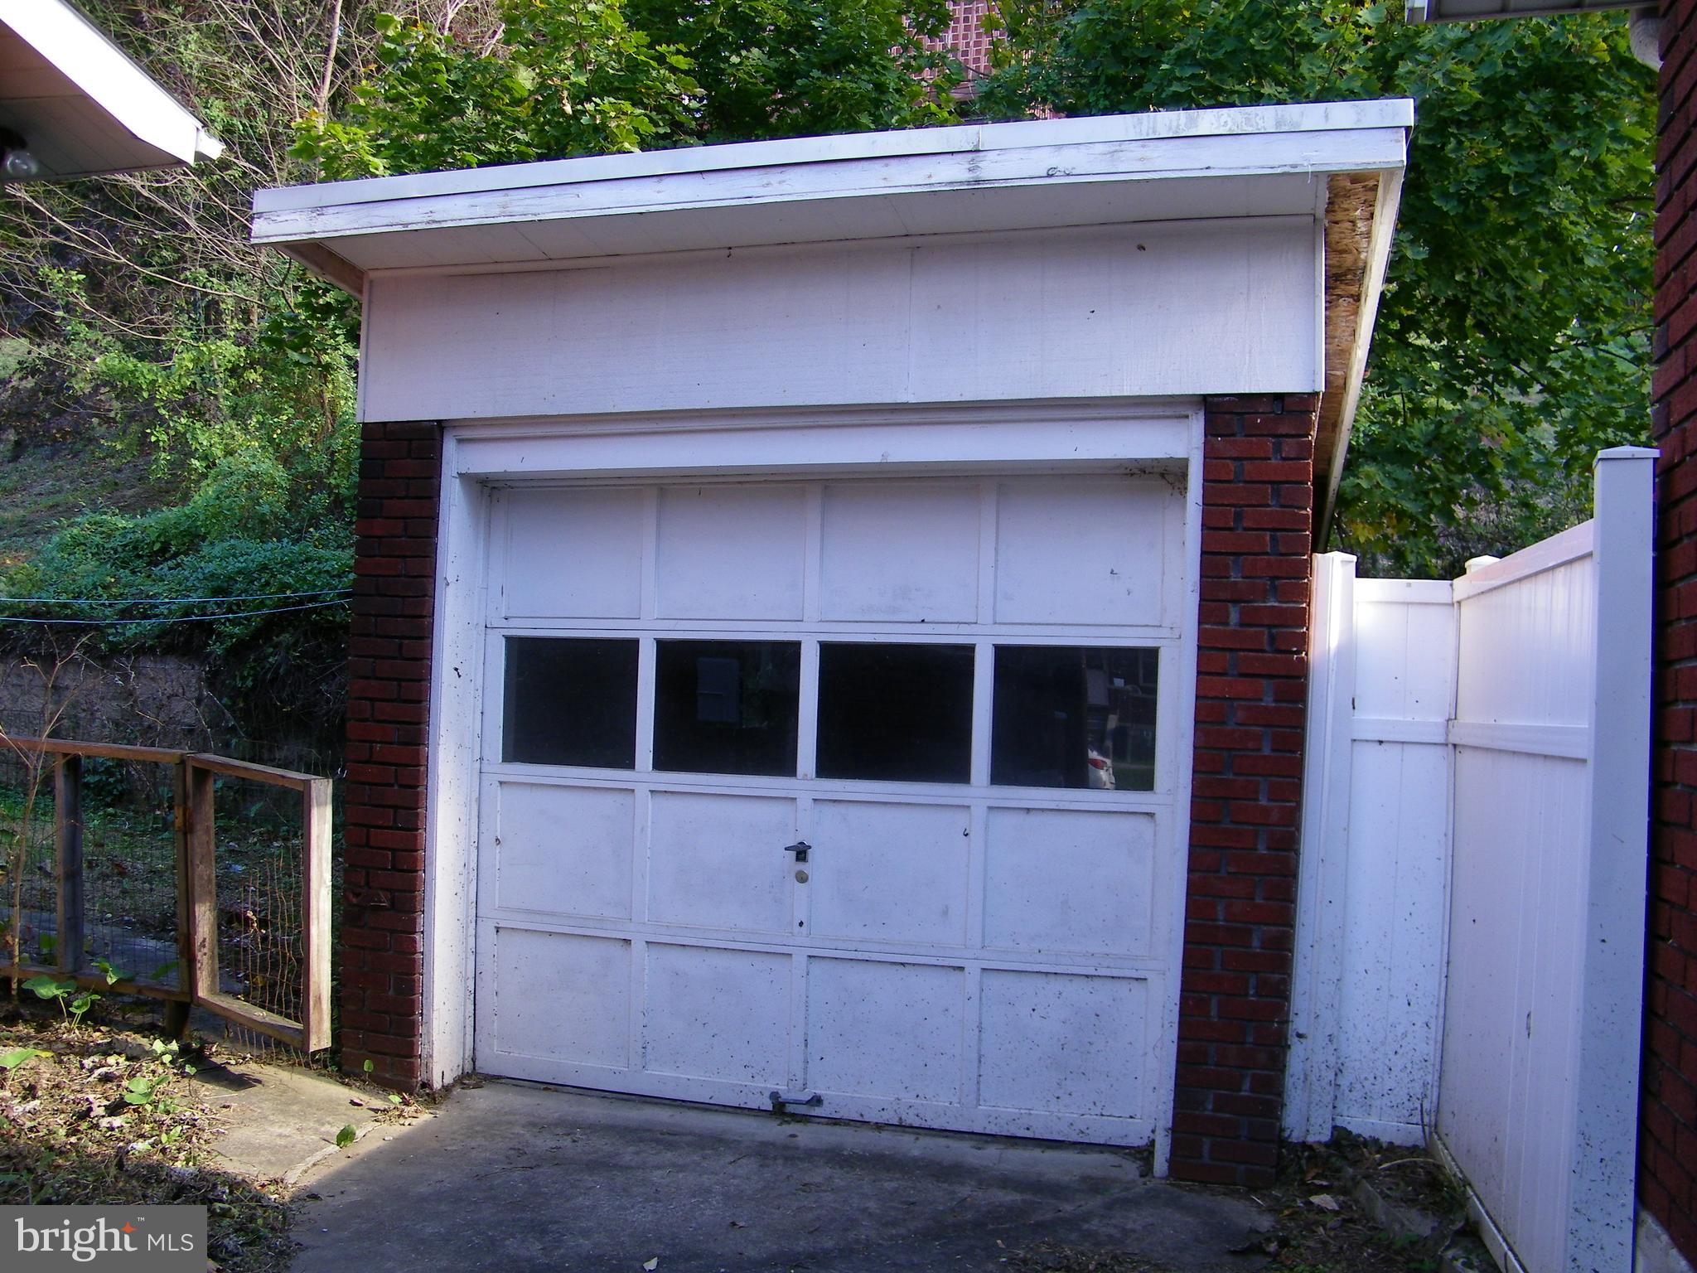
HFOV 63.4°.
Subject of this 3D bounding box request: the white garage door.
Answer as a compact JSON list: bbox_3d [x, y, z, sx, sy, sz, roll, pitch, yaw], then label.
[{"bbox_3d":[-0.149,0.509,4.514,2.370,2.085,0.080,2,-1,15],"label":"white garage door"}]

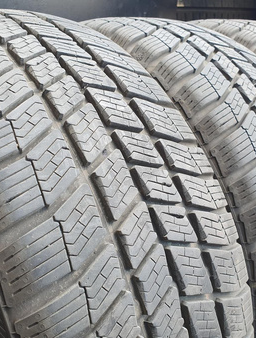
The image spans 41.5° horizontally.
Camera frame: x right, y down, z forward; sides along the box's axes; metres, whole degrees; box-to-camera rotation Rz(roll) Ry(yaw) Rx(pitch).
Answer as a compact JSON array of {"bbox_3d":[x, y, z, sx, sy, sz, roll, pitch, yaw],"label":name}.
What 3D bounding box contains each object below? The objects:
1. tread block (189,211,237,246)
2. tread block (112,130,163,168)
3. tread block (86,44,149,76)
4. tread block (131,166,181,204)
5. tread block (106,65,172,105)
[{"bbox_3d":[0.066,0.047,0.261,0.060,0.025,0.009,8,-20,-41],"label":"tread block"},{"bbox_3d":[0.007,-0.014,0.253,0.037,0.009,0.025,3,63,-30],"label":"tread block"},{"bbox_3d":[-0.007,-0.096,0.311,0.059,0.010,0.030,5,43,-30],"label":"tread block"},{"bbox_3d":[0.019,0.013,0.237,0.029,0.034,0.009,-18,-10,-40],"label":"tread block"},{"bbox_3d":[0.014,-0.069,0.294,0.064,0.011,0.035,7,46,-40],"label":"tread block"}]

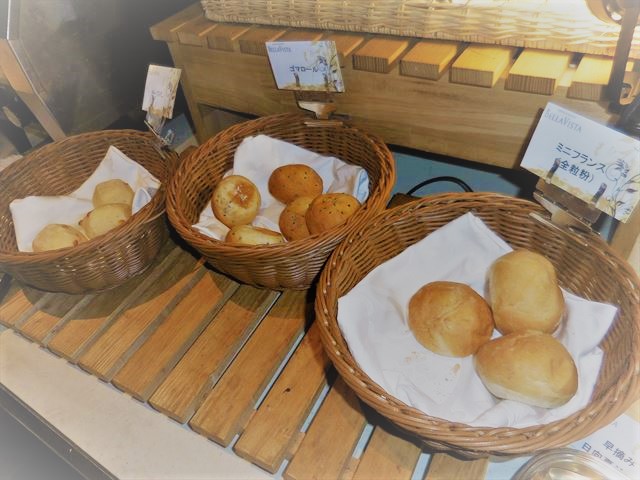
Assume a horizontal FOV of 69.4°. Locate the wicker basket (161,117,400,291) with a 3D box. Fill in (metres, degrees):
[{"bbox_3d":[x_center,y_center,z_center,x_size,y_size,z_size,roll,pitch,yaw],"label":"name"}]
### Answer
[{"bbox_3d":[-0.045,-0.053,0.566,0.267,0.083,0.267,-4,45,4],"label":"wicker basket"}]

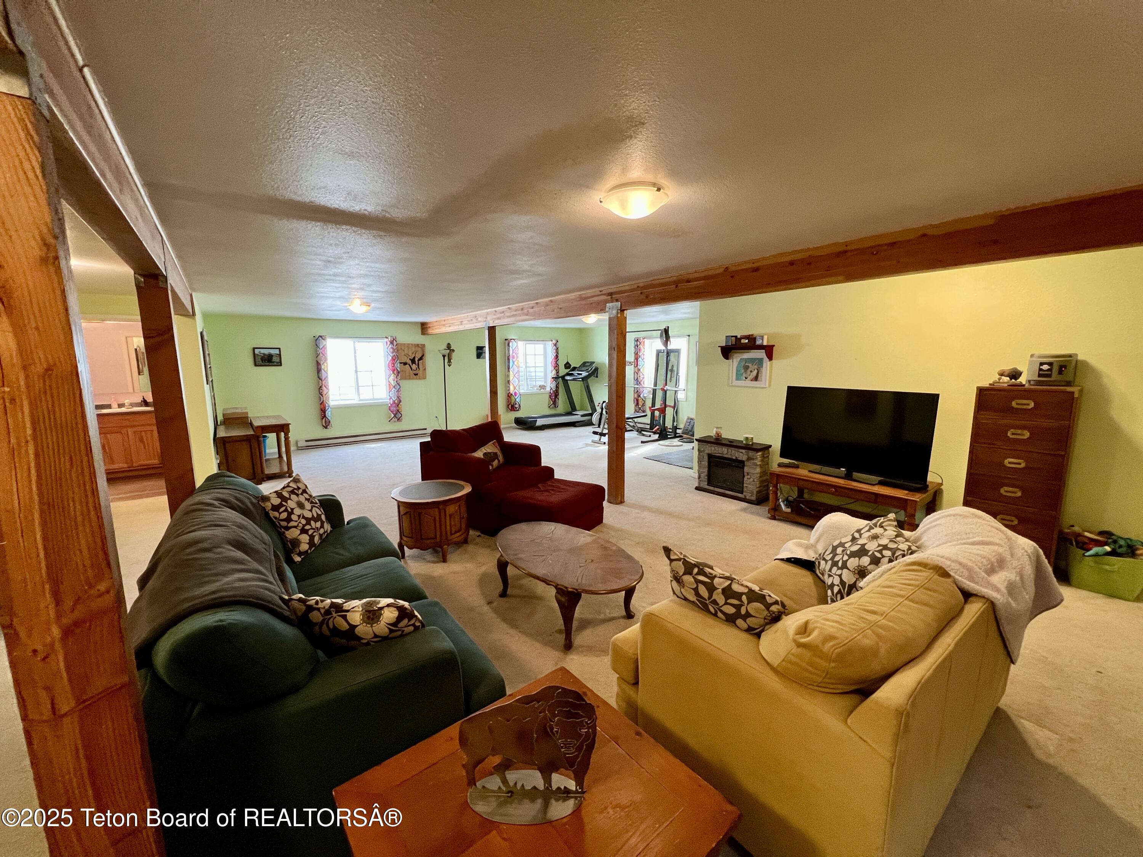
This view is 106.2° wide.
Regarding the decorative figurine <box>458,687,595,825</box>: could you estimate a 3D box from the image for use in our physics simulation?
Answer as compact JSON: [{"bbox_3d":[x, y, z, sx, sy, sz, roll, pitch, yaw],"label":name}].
[{"bbox_3d":[-0.104,0.753,1.029,0.330,0.300,0.135,0,9,1],"label":"decorative figurine"}]

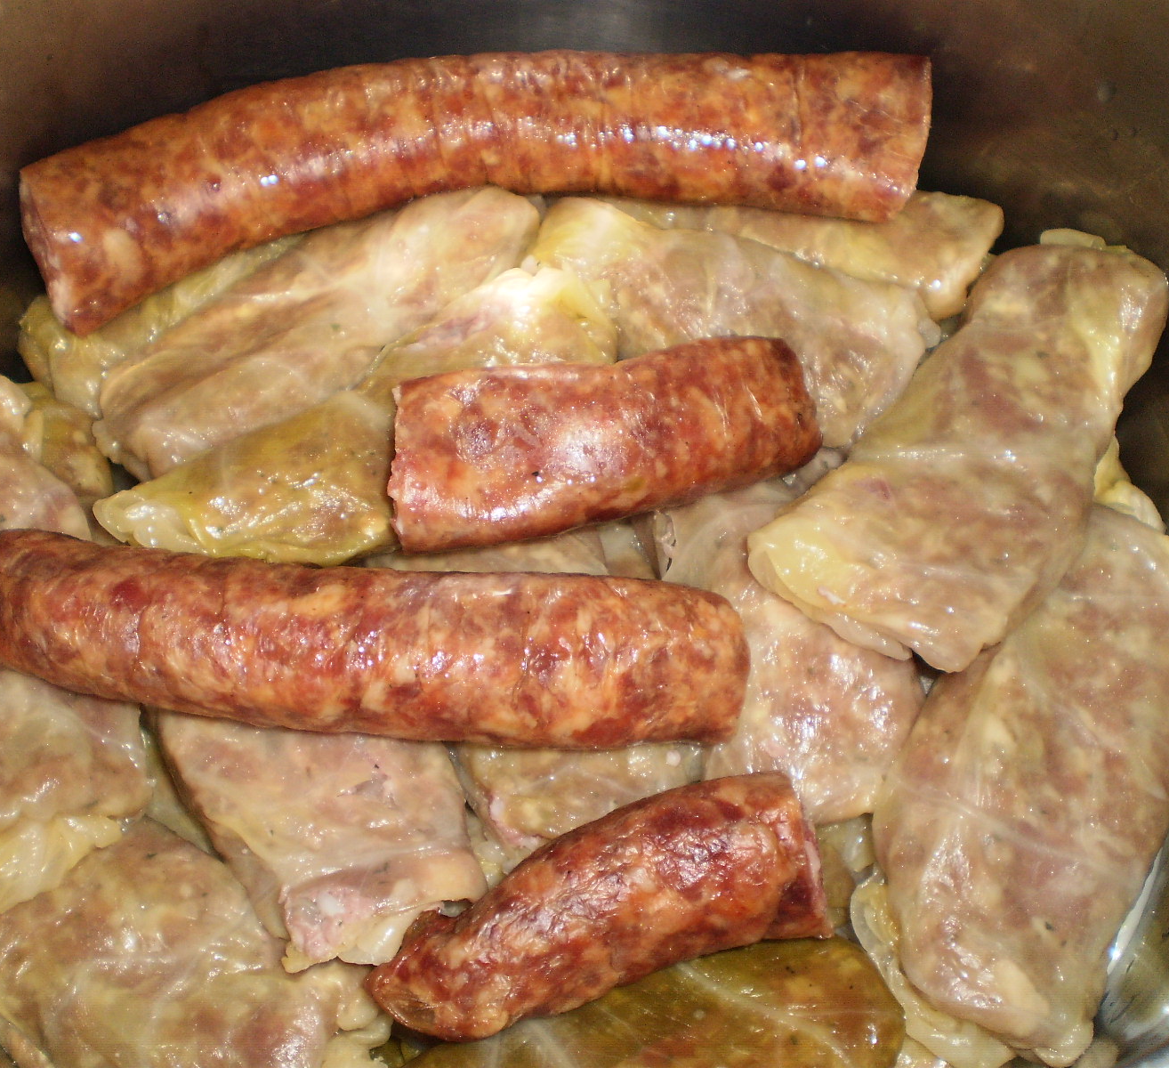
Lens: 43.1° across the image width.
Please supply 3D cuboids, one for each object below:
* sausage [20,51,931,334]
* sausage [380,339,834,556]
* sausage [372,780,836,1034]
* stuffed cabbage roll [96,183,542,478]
[{"bbox_3d":[-0.021,-0.078,0.312,0.185,0.035,0.049,-8,65,-4],"label":"sausage"},{"bbox_3d":[0.005,-0.019,0.293,0.085,0.033,0.035,-9,65,-4],"label":"sausage"},{"bbox_3d":[0.003,0.069,0.271,0.085,0.030,0.034,-16,66,-7],"label":"sausage"},{"bbox_3d":[-0.055,-0.048,0.322,0.100,0.036,0.043,-29,68,-13],"label":"stuffed cabbage roll"}]

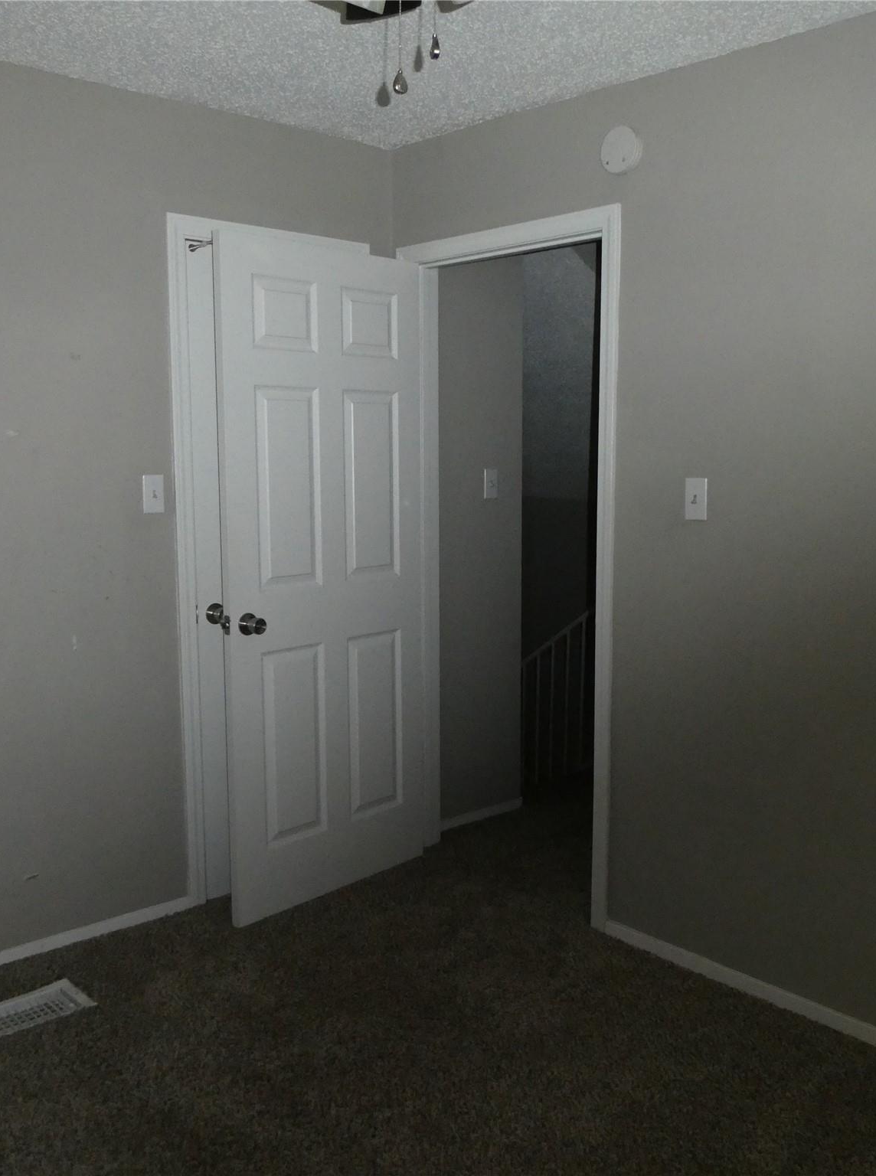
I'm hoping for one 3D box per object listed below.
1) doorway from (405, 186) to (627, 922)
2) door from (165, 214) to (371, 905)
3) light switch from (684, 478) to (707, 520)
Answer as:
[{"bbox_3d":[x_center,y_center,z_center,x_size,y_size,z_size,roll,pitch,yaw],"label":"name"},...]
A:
[{"bbox_3d":[0.217,-0.068,3.547,0.130,2.122,0.974,-7,10,-42],"label":"doorway"},{"bbox_3d":[-0.520,-0.074,3.583,0.758,2.125,0.060,-7,10,-42],"label":"door"},{"bbox_3d":[0.694,-0.238,2.924,0.012,0.114,0.070,-7,10,-42],"label":"light switch"}]

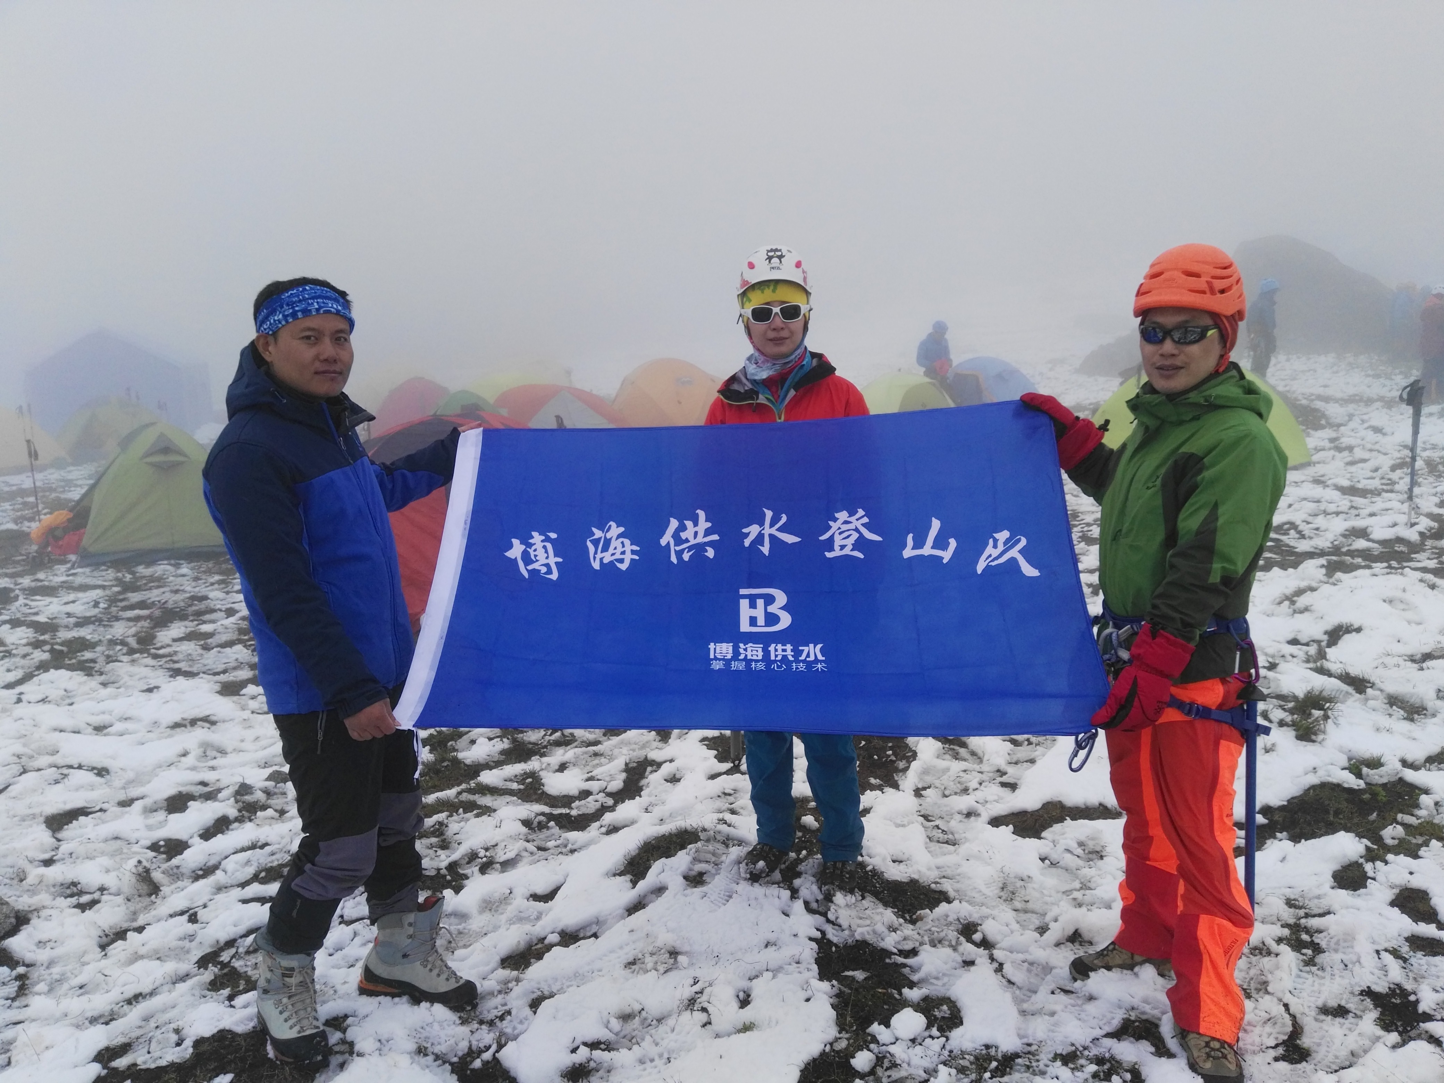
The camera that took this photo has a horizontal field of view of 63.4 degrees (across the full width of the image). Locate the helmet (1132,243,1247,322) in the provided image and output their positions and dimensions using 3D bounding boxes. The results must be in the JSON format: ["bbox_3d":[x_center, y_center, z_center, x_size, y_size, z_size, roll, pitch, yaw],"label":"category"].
[{"bbox_3d":[0.992,-0.551,2.480,0.230,0.165,0.275,5,9,41],"label":"helmet"}]

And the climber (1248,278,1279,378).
[{"bbox_3d":[7.417,-2.696,16.000,0.400,1.750,0.480,1,7,19],"label":"climber"}]

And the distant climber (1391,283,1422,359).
[{"bbox_3d":[14.656,-4.720,25.000,0.420,1.720,0.550,6,14,29],"label":"distant climber"}]

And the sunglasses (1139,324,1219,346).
[{"bbox_3d":[0.957,-0.430,2.445,0.145,0.047,0.140,5,9,41],"label":"sunglasses"}]

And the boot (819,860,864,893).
[{"bbox_3d":[0.345,0.847,3.326,0.110,0.170,0.290,1,12,9],"label":"boot"}]

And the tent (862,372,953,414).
[{"bbox_3d":[2.432,-1.769,15.891,2.000,1.100,1.900,-5,13,-20],"label":"tent"}]

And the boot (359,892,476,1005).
[{"bbox_3d":[-0.737,0.984,2.812,0.295,0.225,0.115,2,13,13],"label":"boot"}]

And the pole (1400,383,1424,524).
[{"bbox_3d":[4.729,-0.603,8.000,0.120,1.020,0.080,-1,7,0],"label":"pole"}]

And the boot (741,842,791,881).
[{"bbox_3d":[0.137,0.835,3.394,0.110,0.170,0.290,3,13,18],"label":"boot"}]

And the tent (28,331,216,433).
[{"bbox_3d":[-14.962,-4.087,29.412,3.500,2.550,4.000,-3,12,-12],"label":"tent"}]

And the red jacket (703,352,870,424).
[{"bbox_3d":[0.180,-0.170,3.240,0.530,0.700,0.290,-1,7,5],"label":"red jacket"}]

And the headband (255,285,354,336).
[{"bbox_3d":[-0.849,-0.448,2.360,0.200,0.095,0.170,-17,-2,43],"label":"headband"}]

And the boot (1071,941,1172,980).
[{"bbox_3d":[0.995,0.976,2.819,0.300,0.155,0.115,0,7,5],"label":"boot"}]

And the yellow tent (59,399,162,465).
[{"bbox_3d":[-9.975,-1.895,19.489,1.900,1.080,1.800,-4,13,-15],"label":"yellow tent"}]

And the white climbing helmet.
[{"bbox_3d":[0.138,-0.711,3.100,0.210,0.155,0.265,0,12,3],"label":"white climbing helmet"}]

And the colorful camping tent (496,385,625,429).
[{"bbox_3d":[-1.500,-0.872,10.664,1.900,1.120,1.800,-3,7,-14],"label":"colorful camping tent"}]

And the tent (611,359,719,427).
[{"bbox_3d":[-0.611,-1.444,13.069,1.800,1.200,1.900,-3,7,-13],"label":"tent"}]

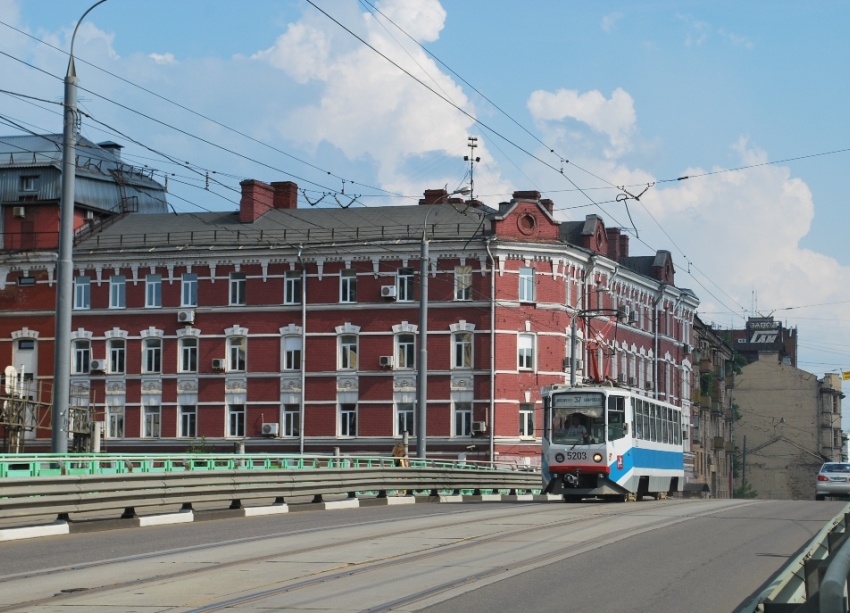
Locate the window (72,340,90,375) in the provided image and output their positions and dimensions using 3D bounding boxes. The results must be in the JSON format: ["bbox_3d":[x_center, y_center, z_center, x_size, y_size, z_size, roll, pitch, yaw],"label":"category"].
[{"bbox_3d":[-17.492,2.589,106.299,0.964,1.758,0.200,-1,-6,15],"label":"window"}]

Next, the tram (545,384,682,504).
[{"bbox_3d":[5.900,4.247,63.562,2.500,3.250,15.100,-1,-5,14],"label":"tram"}]

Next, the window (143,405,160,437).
[{"bbox_3d":[-13.745,5.846,104.930,0.943,1.609,0.200,-1,-6,15],"label":"window"}]

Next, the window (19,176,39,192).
[{"bbox_3d":[-21.547,-6.673,113.696,1.192,0.861,0.250,-1,-6,18],"label":"window"}]

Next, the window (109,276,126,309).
[{"bbox_3d":[-15.635,-0.712,106.114,0.903,1.699,0.200,-1,-6,15],"label":"window"}]

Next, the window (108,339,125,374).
[{"bbox_3d":[-16.300,2.643,110.265,0.862,1.855,0.200,-1,-5,17],"label":"window"}]

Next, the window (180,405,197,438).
[{"bbox_3d":[-12.322,5.997,108.759,0.852,1.720,0.200,-1,-5,17],"label":"window"}]

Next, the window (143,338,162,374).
[{"bbox_3d":[-14.319,2.629,109.671,0.972,1.845,0.200,-1,-5,17],"label":"window"}]

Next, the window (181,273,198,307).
[{"bbox_3d":[-11.849,-0.806,105.071,0.896,1.683,0.200,-1,-6,15],"label":"window"}]

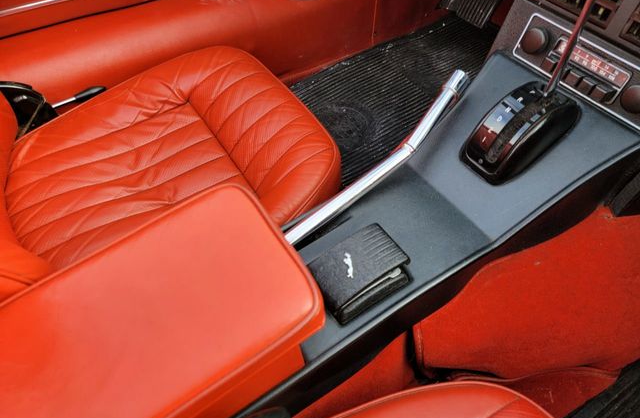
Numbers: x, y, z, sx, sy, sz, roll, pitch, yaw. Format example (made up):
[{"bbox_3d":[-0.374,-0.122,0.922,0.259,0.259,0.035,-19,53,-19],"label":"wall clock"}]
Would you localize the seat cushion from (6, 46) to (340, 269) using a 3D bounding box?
[{"bbox_3d":[-0.239,-0.046,0.747,0.500,0.140,0.480,-27,55,-20],"label":"seat cushion"}]

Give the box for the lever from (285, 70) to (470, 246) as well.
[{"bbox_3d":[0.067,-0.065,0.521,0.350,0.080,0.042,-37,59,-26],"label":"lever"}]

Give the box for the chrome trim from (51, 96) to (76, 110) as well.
[{"bbox_3d":[-0.472,-0.195,0.818,0.045,0.008,0.008,-27,55,-20],"label":"chrome trim"}]

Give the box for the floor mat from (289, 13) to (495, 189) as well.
[{"bbox_3d":[0.248,-0.268,1.061,0.700,0.040,0.440,-27,55,-20],"label":"floor mat"}]

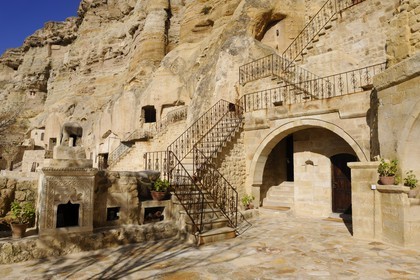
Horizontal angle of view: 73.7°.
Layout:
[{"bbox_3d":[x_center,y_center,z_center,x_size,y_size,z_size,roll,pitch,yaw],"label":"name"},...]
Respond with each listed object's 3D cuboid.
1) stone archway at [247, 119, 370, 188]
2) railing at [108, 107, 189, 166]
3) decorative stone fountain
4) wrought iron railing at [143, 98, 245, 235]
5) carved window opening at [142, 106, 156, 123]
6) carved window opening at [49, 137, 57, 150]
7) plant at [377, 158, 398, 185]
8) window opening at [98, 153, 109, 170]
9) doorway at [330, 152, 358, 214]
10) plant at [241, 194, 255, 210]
[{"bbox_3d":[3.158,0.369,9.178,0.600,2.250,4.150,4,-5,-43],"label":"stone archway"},{"bbox_3d":[-3.985,-0.223,17.853,5.000,3.800,0.400,1,-4,-3],"label":"railing"},{"bbox_3d":[-3.050,0.833,6.056,1.080,2.300,0.850,2,-4,-24],"label":"decorative stone fountain"},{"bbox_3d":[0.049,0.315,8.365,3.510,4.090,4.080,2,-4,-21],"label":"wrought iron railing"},{"bbox_3d":[-4.030,-1.699,18.653,0.920,1.080,0.350,1,-4,-7],"label":"carved window opening"},{"bbox_3d":[-13.233,0.294,23.526,0.700,1.180,0.300,1,-4,-11],"label":"carved window opening"},{"bbox_3d":[4.195,0.744,6.617,0.490,0.590,0.470,-2,-5,33],"label":"plant"},{"bbox_3d":[-6.560,1.324,17.247,0.650,1.150,0.300,0,-4,3],"label":"window opening"},{"bbox_3d":[4.360,1.442,9.076,0.880,1.980,0.250,-2,-5,35],"label":"doorway"},{"bbox_3d":[1.190,1.984,8.888,0.460,0.520,0.440,0,-4,0],"label":"plant"}]

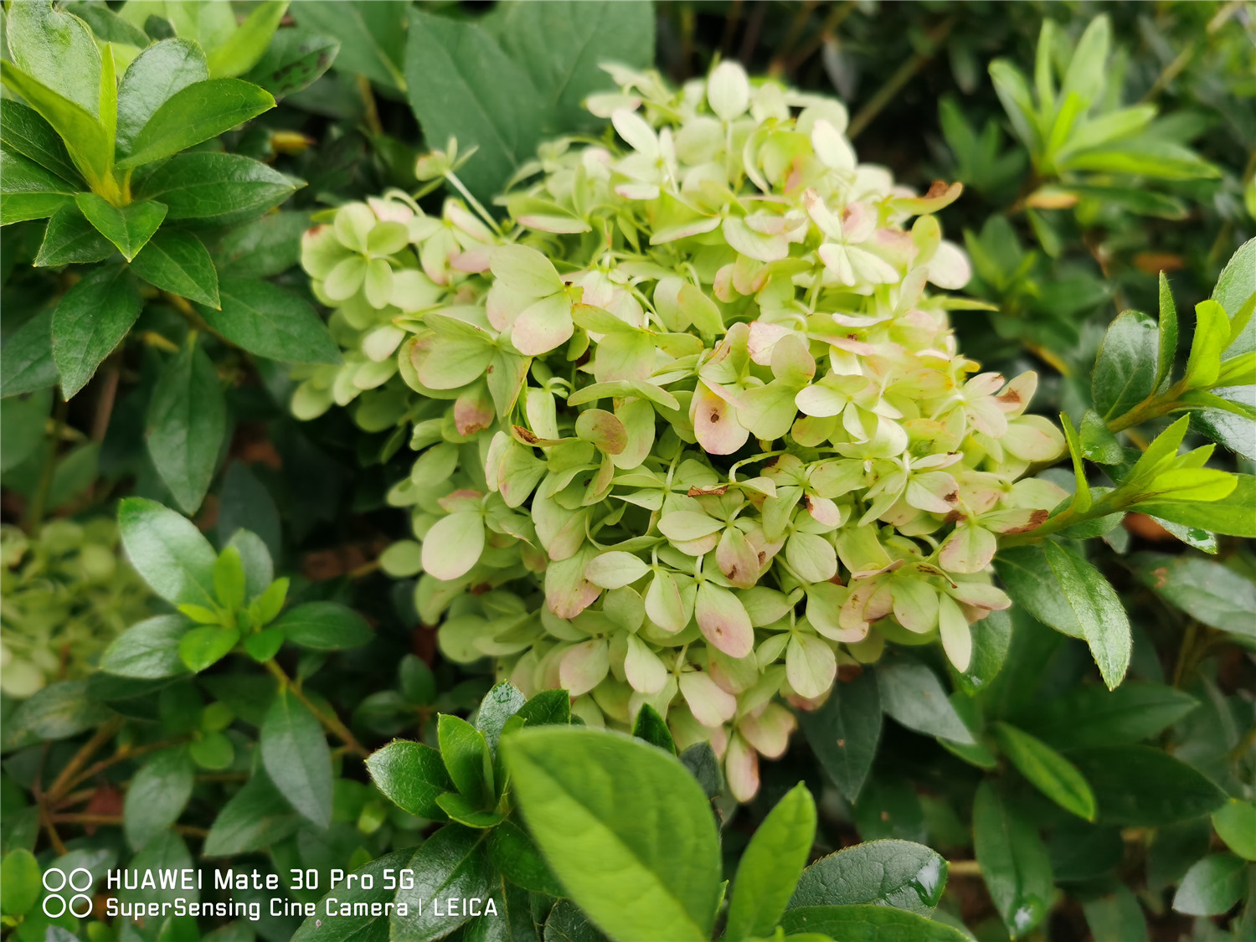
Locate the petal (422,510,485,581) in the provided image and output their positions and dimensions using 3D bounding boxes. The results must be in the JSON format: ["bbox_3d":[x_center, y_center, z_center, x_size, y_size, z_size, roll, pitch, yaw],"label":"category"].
[{"bbox_3d":[-0.042,0.019,0.245,0.015,0.004,0.021,34,66,4],"label":"petal"}]

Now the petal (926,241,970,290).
[{"bbox_3d":[0.103,-0.066,0.315,0.017,0.004,0.014,42,67,-4],"label":"petal"}]

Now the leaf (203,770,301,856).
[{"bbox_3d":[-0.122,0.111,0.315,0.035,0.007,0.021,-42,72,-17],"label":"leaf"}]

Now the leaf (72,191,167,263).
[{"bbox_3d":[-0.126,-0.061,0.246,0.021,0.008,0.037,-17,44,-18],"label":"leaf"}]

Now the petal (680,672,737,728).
[{"bbox_3d":[0.022,0.063,0.270,0.012,0.004,0.019,-43,85,-12],"label":"petal"}]

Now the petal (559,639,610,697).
[{"bbox_3d":[-0.012,0.055,0.275,0.013,0.004,0.018,37,91,11],"label":"petal"}]

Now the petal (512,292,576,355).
[{"bbox_3d":[-0.019,-0.036,0.238,0.015,0.004,0.020,31,75,1],"label":"petal"}]

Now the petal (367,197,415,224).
[{"bbox_3d":[-0.080,-0.087,0.330,0.016,0.006,0.018,-7,45,-7],"label":"petal"}]

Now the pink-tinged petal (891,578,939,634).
[{"bbox_3d":[0.078,0.037,0.268,0.013,0.004,0.017,-22,82,-13],"label":"pink-tinged petal"}]

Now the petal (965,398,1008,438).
[{"bbox_3d":[0.106,-0.016,0.290,0.015,0.005,0.013,41,73,-1],"label":"petal"}]

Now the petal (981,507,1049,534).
[{"bbox_3d":[0.113,0.014,0.285,0.021,0.004,0.013,-4,37,-5],"label":"petal"}]

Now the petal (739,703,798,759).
[{"bbox_3d":[0.044,0.084,0.315,0.017,0.019,0.007,-22,8,-12],"label":"petal"}]

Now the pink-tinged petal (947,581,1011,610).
[{"bbox_3d":[0.108,0.038,0.300,0.019,0.006,0.011,16,34,1],"label":"pink-tinged petal"}]

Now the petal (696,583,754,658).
[{"bbox_3d":[0.023,0.035,0.232,0.012,0.004,0.021,-28,62,-4],"label":"petal"}]

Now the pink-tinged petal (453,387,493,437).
[{"bbox_3d":[-0.043,-0.017,0.272,0.011,0.015,0.004,18,-1,16],"label":"pink-tinged petal"}]

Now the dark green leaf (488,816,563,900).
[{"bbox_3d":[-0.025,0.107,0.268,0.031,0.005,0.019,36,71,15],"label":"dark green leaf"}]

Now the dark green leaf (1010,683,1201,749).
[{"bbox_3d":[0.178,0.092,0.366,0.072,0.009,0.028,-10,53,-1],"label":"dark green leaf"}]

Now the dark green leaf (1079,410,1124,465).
[{"bbox_3d":[0.110,-0.007,0.228,0.015,0.007,0.014,43,53,18],"label":"dark green leaf"}]

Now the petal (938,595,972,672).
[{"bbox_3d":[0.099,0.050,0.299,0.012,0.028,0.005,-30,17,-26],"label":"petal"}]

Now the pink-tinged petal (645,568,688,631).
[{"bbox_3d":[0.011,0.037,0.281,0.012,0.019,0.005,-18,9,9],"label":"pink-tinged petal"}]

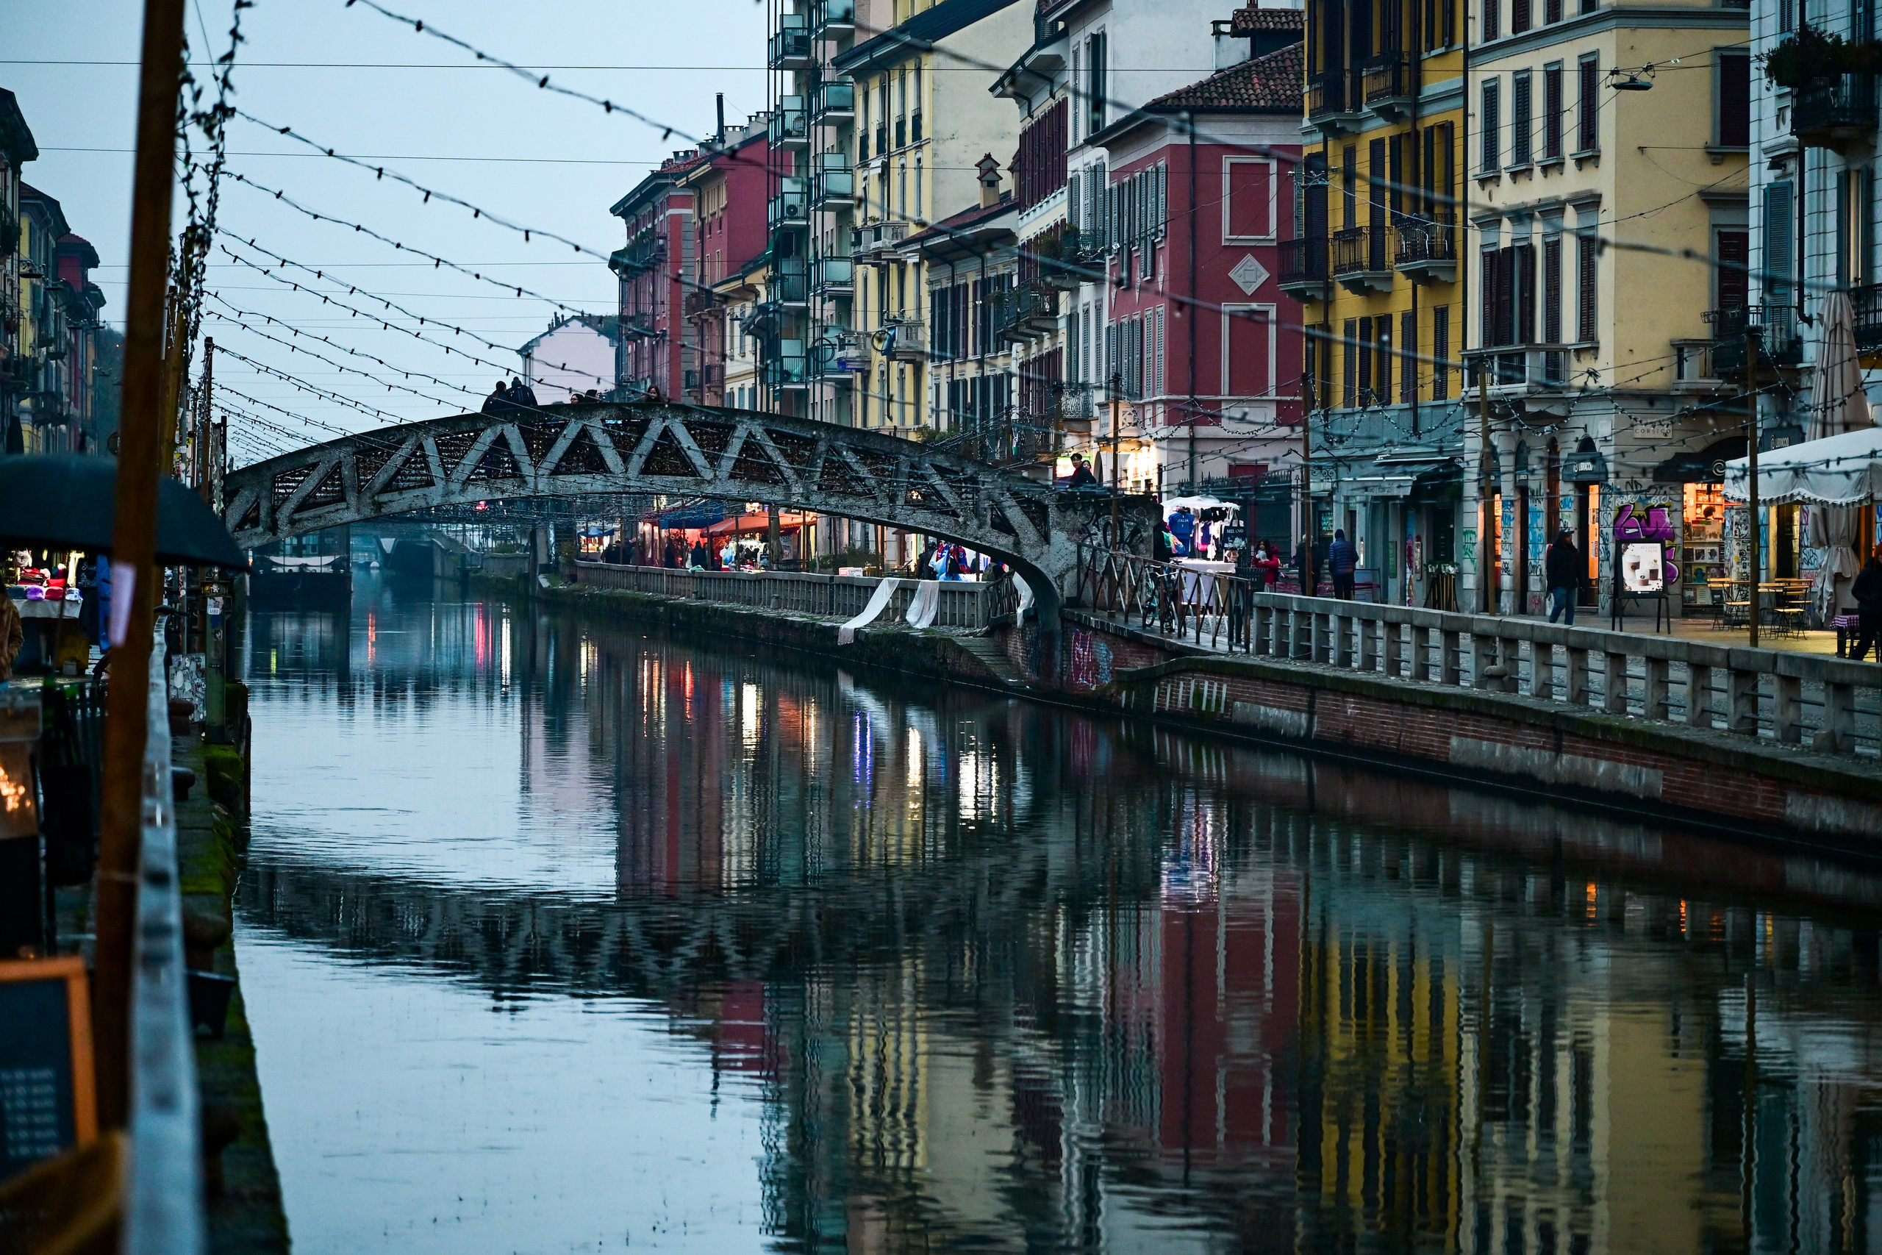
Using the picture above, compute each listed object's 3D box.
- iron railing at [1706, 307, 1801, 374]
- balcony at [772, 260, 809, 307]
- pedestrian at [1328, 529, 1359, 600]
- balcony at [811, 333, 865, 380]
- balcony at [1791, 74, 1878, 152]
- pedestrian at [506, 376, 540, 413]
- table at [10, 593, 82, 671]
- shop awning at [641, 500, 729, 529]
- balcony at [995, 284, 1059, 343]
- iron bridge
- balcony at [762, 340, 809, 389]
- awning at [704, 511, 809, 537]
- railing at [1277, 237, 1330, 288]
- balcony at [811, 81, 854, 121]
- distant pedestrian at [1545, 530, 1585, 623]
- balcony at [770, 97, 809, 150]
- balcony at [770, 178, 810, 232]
[{"bbox_3d":[15.154,-5.347,116.689,0.920,1.160,2.250,0,1,-10],"label":"iron railing"},{"bbox_3d":[-5.601,-12.646,233.428,0.950,1.650,4.800,0,1,-7],"label":"balcony"},{"bbox_3d":[8.590,-1.240,134.000,0.580,1.720,0.380,0,1,3],"label":"pedestrian"},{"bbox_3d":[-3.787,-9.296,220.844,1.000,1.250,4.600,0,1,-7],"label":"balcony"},{"bbox_3d":[15.895,-9.232,111.615,0.920,1.220,2.100,0,1,-10],"label":"balcony"},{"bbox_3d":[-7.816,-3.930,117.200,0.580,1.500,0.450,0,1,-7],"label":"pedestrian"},{"bbox_3d":[-10.212,0.050,70.900,1.050,0.860,0.850,0,1,-7],"label":"table"},{"bbox_3d":[-10.493,-4.631,257.653,3.100,1.250,5.000,0,1,-7],"label":"shop awning"},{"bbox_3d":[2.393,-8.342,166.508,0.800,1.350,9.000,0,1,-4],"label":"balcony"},{"bbox_3d":[-5.419,-2.205,118.928,18.779,4.115,3.600,0,1,-7],"label":"iron bridge"},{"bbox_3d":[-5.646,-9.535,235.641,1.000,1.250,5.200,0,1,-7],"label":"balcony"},{"bbox_3d":[-6.426,-3.666,222.000,3.600,0.950,4.200,0,1,-7],"label":"awning"},{"bbox_3d":[8.735,-8.655,149.298,0.760,1.080,2.500,0,1,-10],"label":"railing"},{"bbox_3d":[-3.756,-18.171,218.431,0.950,1.170,4.800,0,1,-7],"label":"balcony"},{"bbox_3d":[10.989,-0.830,110.700,0.580,1.750,0.420,0,1,-19],"label":"distant pedestrian"},{"bbox_3d":[-5.601,-18.667,233.428,0.950,1.650,4.800,0,1,-7],"label":"balcony"},{"bbox_3d":[-5.601,-15.665,233.428,0.950,1.650,4.800,0,1,-7],"label":"balcony"}]

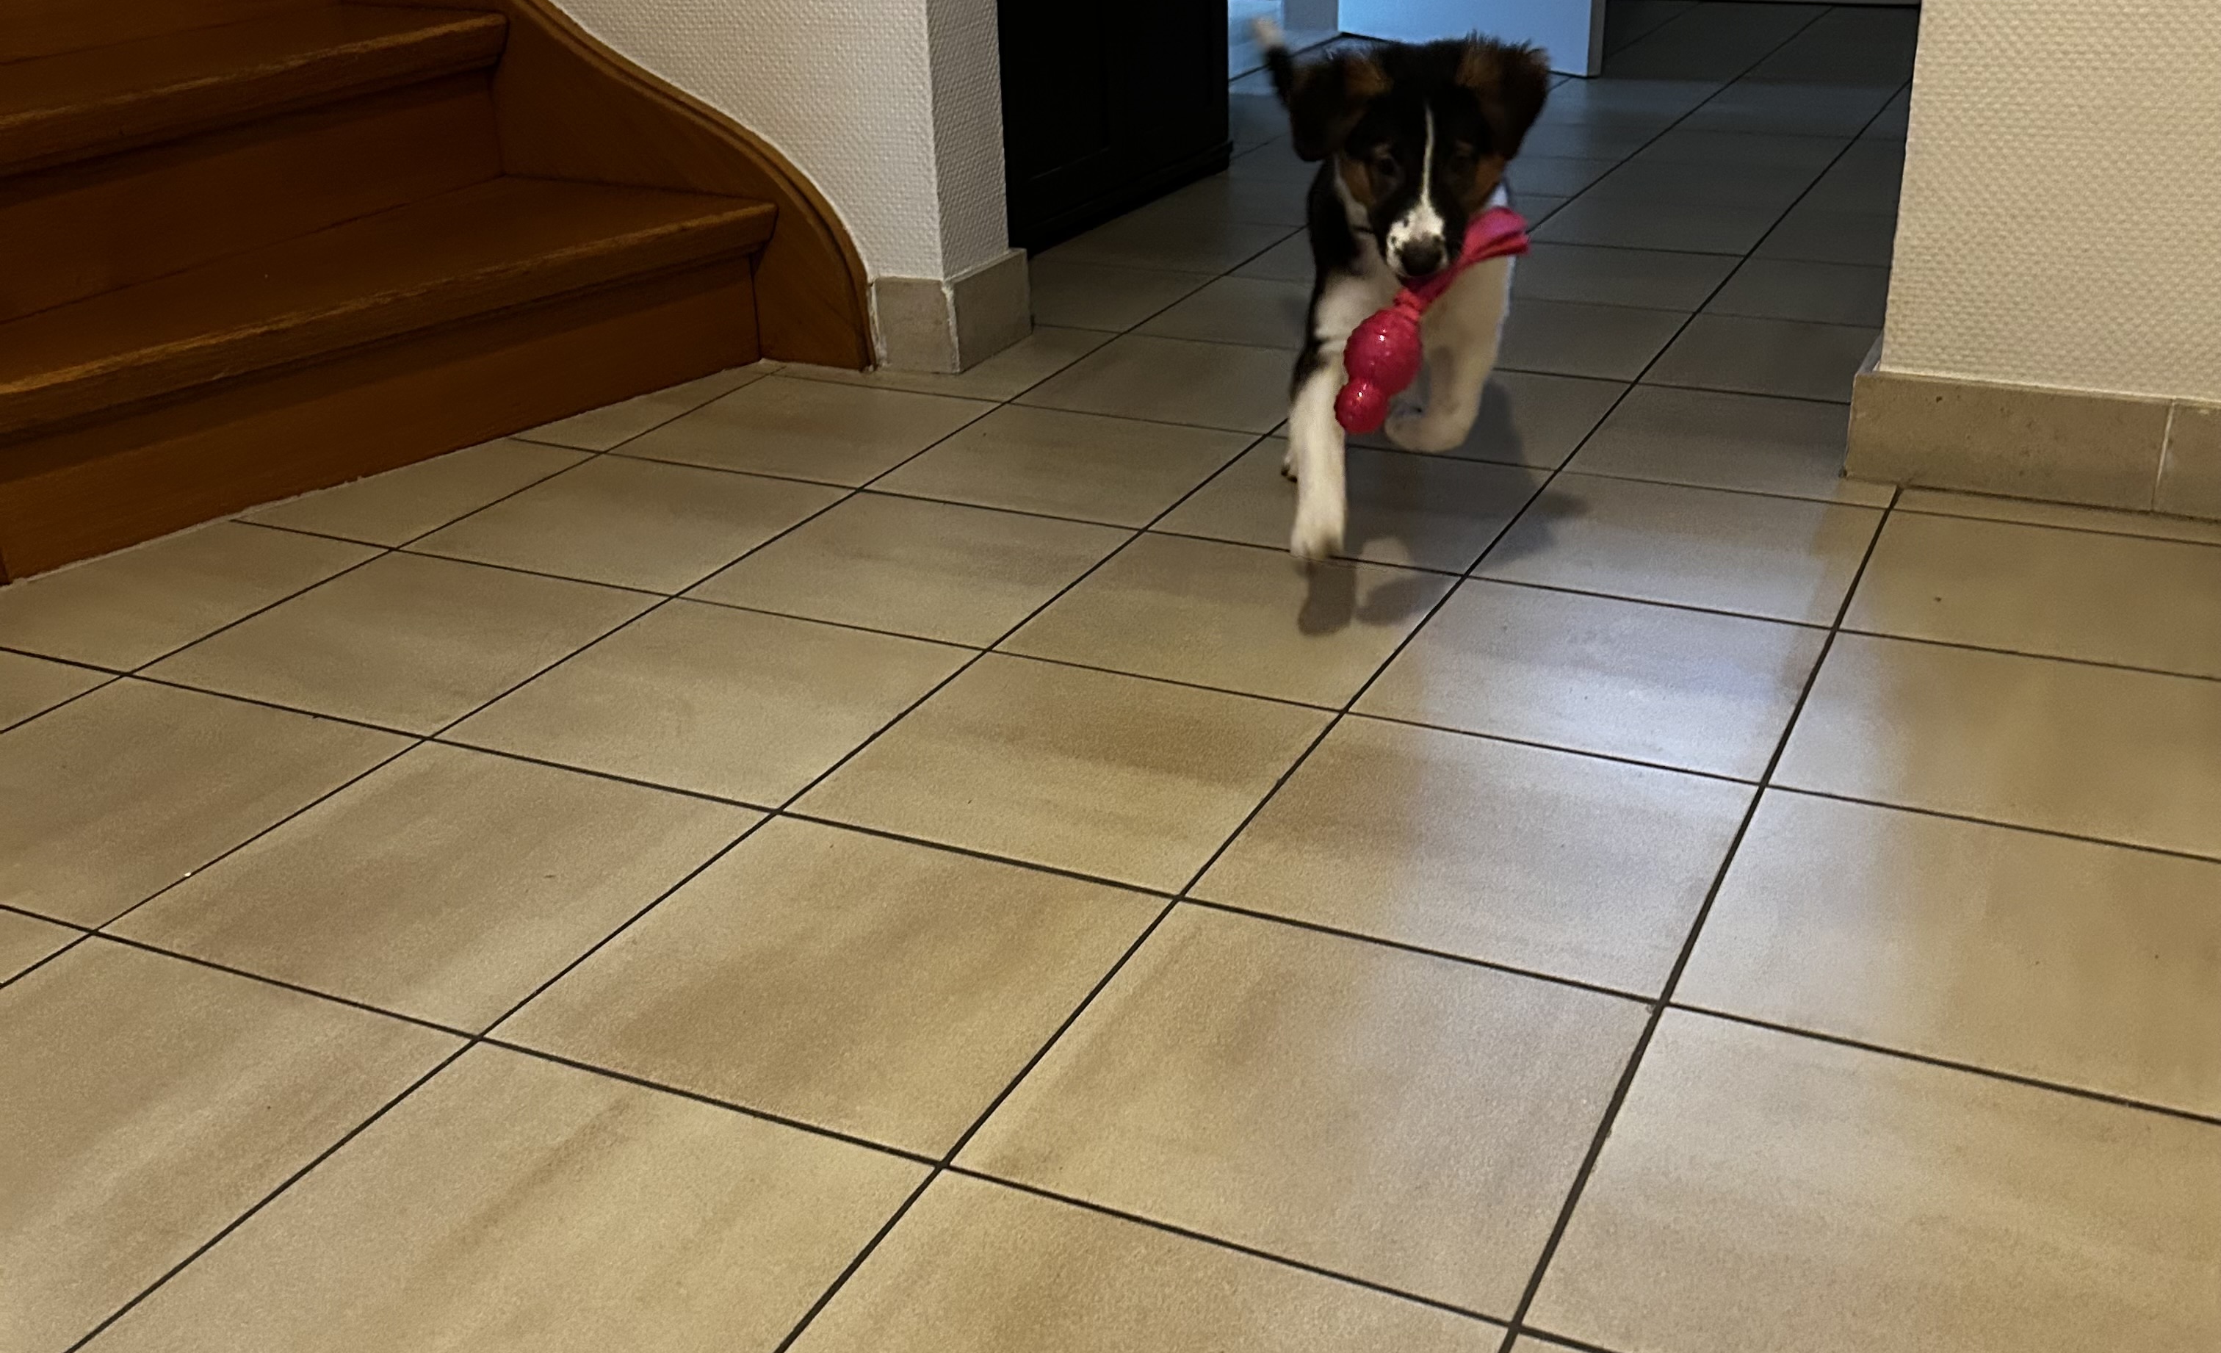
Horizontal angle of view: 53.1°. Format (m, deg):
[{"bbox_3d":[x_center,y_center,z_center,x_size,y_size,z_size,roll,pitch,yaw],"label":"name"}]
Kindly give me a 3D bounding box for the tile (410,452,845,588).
[{"bbox_3d":[-0.442,-0.141,2.068,0.297,0.012,0.297,10,26,24],"label":"tile"}]

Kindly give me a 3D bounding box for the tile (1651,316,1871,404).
[{"bbox_3d":[0.759,-0.340,2.450,0.282,0.012,0.297,10,26,24],"label":"tile"}]

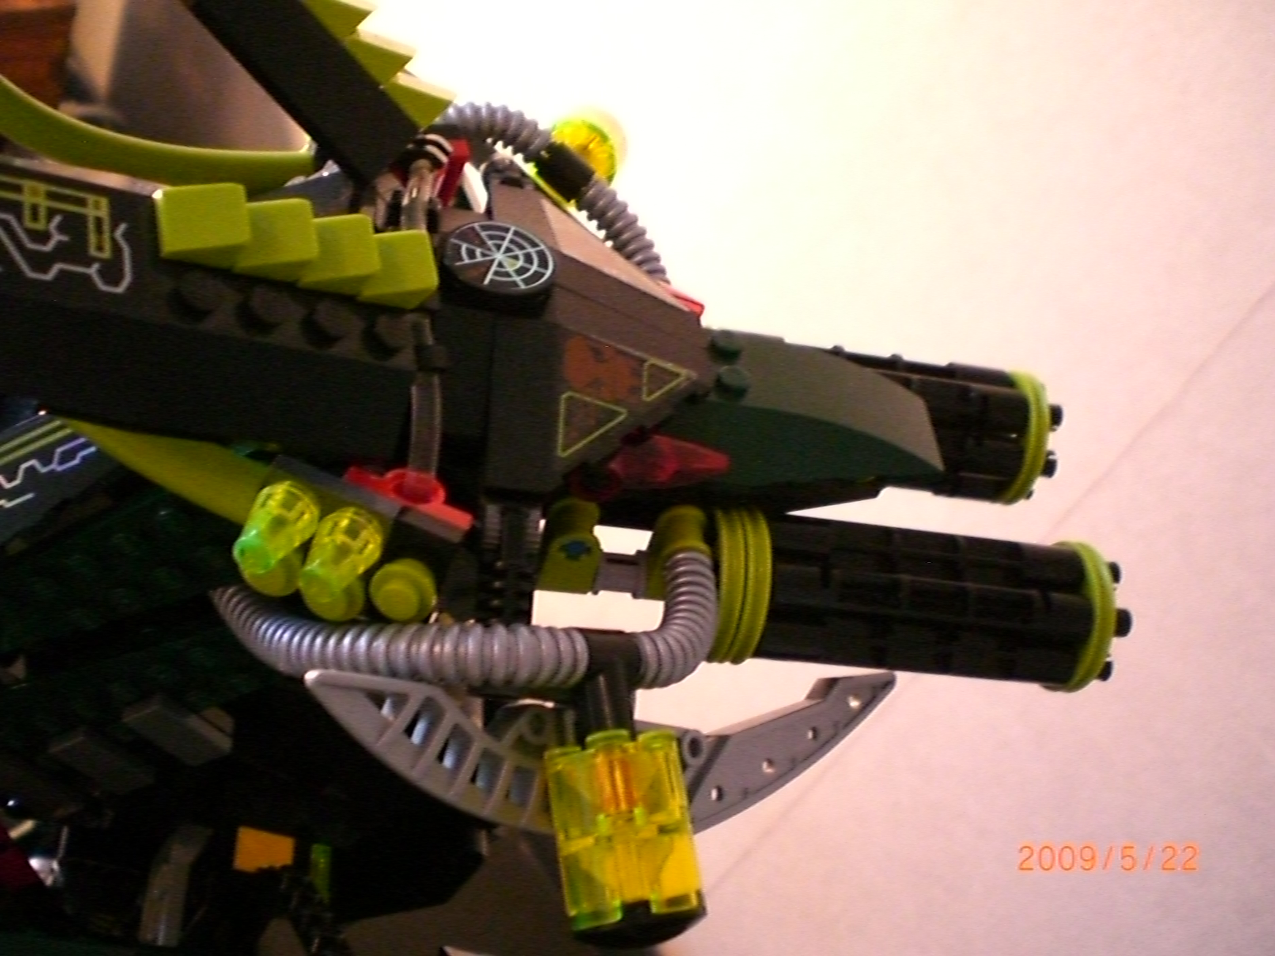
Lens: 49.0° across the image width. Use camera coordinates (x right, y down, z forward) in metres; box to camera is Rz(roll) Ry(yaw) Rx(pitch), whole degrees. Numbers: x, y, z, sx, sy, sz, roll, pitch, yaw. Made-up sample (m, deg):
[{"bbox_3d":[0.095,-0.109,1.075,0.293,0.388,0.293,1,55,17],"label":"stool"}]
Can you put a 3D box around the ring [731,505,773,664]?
[{"bbox_3d":[0.015,0.017,0.216,0.003,0.024,0.024,7,48,-14],"label":"ring"}]

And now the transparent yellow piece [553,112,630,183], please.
[{"bbox_3d":[-0.011,-0.065,0.283,0.016,0.016,0.019,0,13,4],"label":"transparent yellow piece"}]

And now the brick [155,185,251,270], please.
[{"bbox_3d":[-0.048,-0.029,0.155,0.008,0.006,0.008,8,59,-40],"label":"brick"}]

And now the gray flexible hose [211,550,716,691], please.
[{"bbox_3d":[-0.025,0.019,0.182,0.074,0.015,0.041,1,16,0],"label":"gray flexible hose"}]

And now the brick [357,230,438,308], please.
[{"bbox_3d":[-0.030,-0.026,0.170,0.008,0.006,0.008,8,59,-40],"label":"brick"}]

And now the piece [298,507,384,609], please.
[{"bbox_3d":[-0.035,0.010,0.161,0.008,0.008,0.011,0,24,9],"label":"piece"}]

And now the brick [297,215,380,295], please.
[{"bbox_3d":[-0.036,-0.027,0.167,0.008,0.006,0.008,8,58,-39],"label":"brick"}]

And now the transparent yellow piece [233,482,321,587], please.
[{"bbox_3d":[-0.043,0.007,0.166,0.008,0.008,0.011,24,30,-2],"label":"transparent yellow piece"}]

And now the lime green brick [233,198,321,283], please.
[{"bbox_3d":[-0.042,-0.028,0.162,0.008,0.006,0.008,8,58,-39],"label":"lime green brick"}]

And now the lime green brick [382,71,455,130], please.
[{"bbox_3d":[-0.031,-0.056,0.201,0.008,0.006,0.008,47,12,-19],"label":"lime green brick"}]

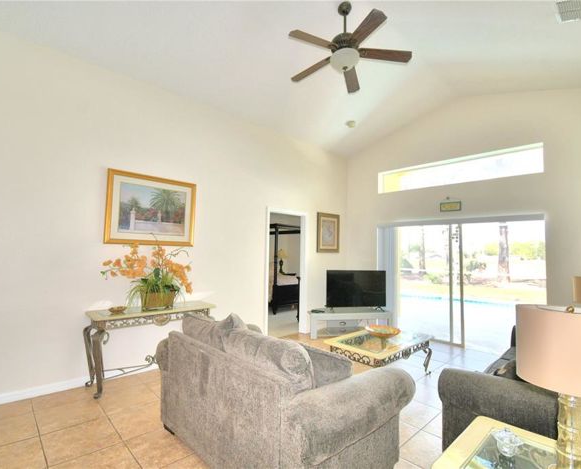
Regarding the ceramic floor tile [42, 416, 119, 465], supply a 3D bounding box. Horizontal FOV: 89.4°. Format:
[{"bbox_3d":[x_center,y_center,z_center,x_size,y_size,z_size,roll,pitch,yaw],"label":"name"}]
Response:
[{"bbox_3d":[-1.564,1.540,2.204,0.449,0.012,0.449,4,-5,-42],"label":"ceramic floor tile"}]

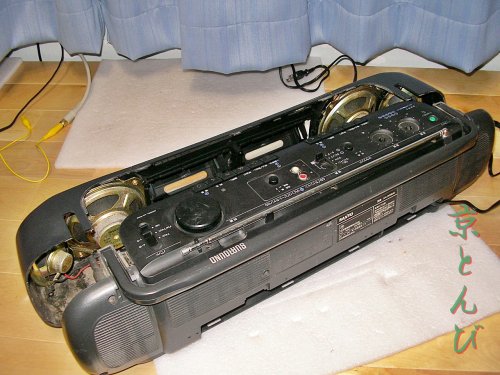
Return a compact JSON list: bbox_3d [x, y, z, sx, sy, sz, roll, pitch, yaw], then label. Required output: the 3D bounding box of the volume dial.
[{"bbox_3d":[-0.058,0.030,0.597,0.051,0.011,0.051,0,41,0],"label":"volume dial"}]

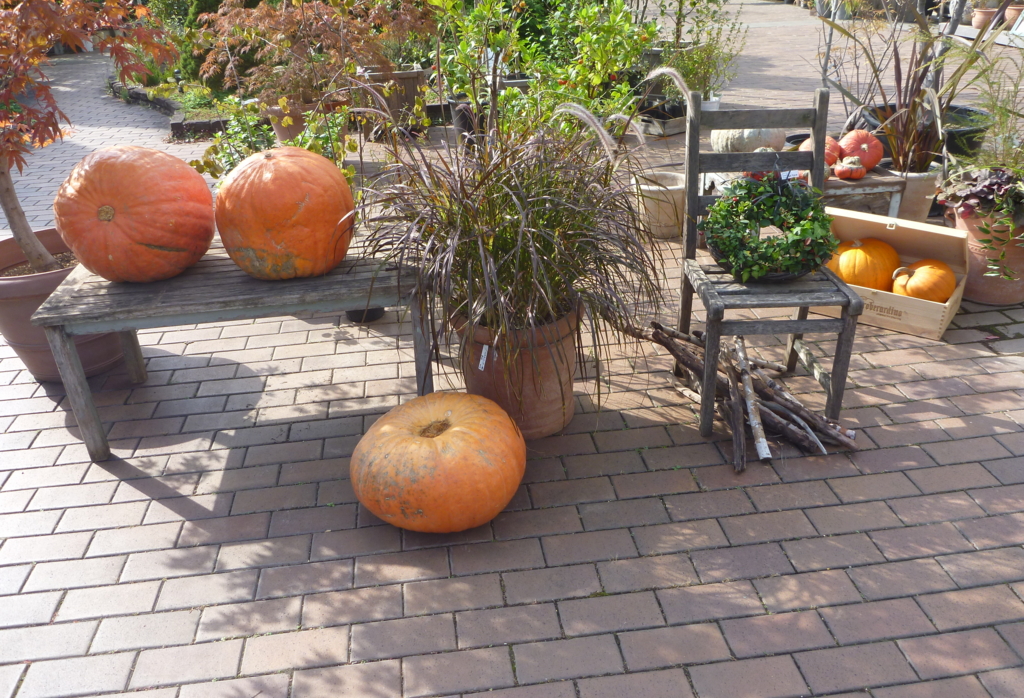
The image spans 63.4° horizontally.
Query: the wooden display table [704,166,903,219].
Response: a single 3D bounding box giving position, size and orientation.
[{"bbox_3d":[1.427,-0.740,4.240,0.980,0.290,0.360,-5,27,-5],"label":"wooden display table"}]

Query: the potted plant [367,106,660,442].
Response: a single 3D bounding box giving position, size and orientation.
[{"bbox_3d":[0.011,-0.224,2.590,0.920,0.980,0.860,-5,27,-6],"label":"potted plant"}]

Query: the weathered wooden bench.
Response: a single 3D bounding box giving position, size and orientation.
[{"bbox_3d":[-0.847,-0.049,2.822,1.150,0.515,0.580,-5,27,-6],"label":"weathered wooden bench"}]

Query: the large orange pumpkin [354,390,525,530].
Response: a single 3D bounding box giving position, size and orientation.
[{"bbox_3d":[-0.201,0.306,2.288,0.480,0.330,0.475,-5,27,-6],"label":"large orange pumpkin"}]

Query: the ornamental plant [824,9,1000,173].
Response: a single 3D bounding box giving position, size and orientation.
[{"bbox_3d":[2.059,-1.259,4.097,0.860,0.780,0.750,-5,27,-6],"label":"ornamental plant"}]

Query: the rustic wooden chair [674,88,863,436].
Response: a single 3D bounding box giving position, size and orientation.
[{"bbox_3d":[0.807,-0.277,2.646,0.470,0.970,0.470,-3,27,-3],"label":"rustic wooden chair"}]

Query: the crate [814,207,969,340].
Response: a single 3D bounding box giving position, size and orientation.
[{"bbox_3d":[1.521,-0.342,3.341,0.520,0.400,0.350,17,33,32],"label":"crate"}]

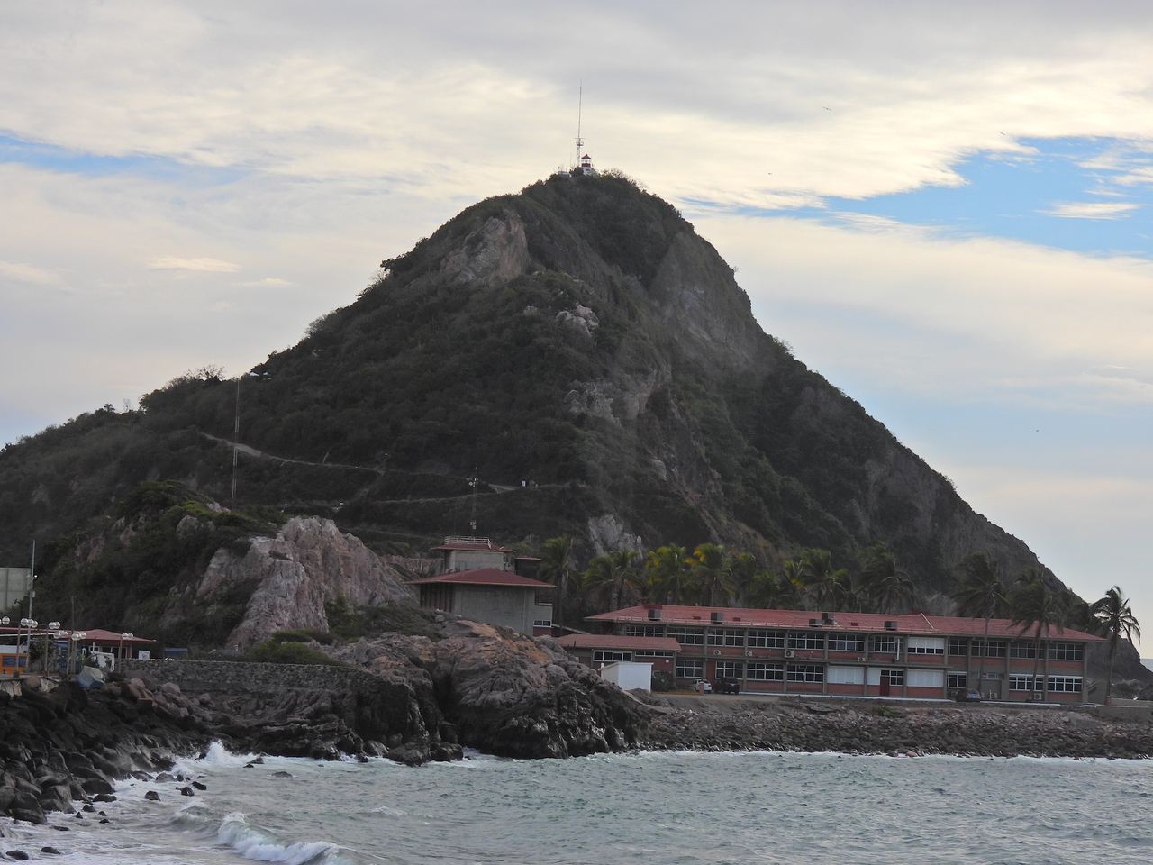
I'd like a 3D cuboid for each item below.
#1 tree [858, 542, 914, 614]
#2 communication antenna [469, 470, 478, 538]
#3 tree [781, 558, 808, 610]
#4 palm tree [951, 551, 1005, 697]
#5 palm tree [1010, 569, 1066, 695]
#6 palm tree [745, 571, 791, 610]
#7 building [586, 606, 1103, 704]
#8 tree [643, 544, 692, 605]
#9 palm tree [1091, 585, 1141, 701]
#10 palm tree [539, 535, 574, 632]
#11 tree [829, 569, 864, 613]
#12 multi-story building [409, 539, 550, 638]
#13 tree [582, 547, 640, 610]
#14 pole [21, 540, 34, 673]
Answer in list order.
[{"bbox_3d":[37.374,22.041,383.725,6.800,17.300,6.800,2,-4,0],"label":"tree"},{"bbox_3d":[-12.325,8.554,377.993,0.750,8.585,0.750,2,-4,0],"label":"communication antenna"},{"bbox_3d":[25.670,22.320,375.000,4.000,15.070,4.000,2,-4,0],"label":"tree"},{"bbox_3d":[44.870,21.450,353.000,6.100,16.280,5.800,2,-4,0],"label":"palm tree"},{"bbox_3d":[52.023,22.675,357.994,6.400,14.635,6.400,2,-4,0],"label":"palm tree"},{"bbox_3d":[23.166,23.397,383.729,5.800,13.463,5.800,2,-4,0],"label":"palm tree"},{"bbox_3d":[30.618,25.092,359.517,59.282,9.251,11.500,3,-4,-16],"label":"building"},{"bbox_3d":[10.776,21.373,378.726,6.300,15.886,6.300,2,-4,0],"label":"tree"},{"bbox_3d":[61.340,24.080,360.000,5.700,13.220,5.500,2,-4,0],"label":"palm tree"},{"bbox_3d":[-2.310,19.700,360.000,4.600,15.940,4.600,2,-4,0],"label":"palm tree"},{"bbox_3d":[32.908,23.693,387.730,5.200,14.149,5.200,2,-4,0],"label":"tree"},{"bbox_3d":[-10.600,17.640,353.000,13.000,11.860,18.500,3,-4,-14],"label":"multi-story building"},{"bbox_3d":[4.160,21.160,370.000,6.500,15.250,5.800,2,-4,0],"label":"tree"},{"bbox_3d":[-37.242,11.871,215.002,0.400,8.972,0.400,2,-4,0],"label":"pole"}]

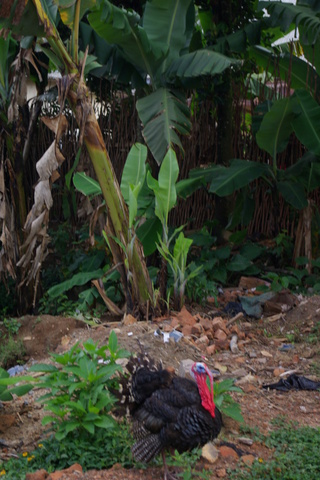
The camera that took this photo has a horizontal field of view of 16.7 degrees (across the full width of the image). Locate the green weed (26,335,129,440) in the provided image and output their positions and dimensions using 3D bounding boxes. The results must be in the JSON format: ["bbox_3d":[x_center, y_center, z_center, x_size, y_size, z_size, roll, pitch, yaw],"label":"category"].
[{"bbox_3d":[-0.538,0.978,7.300,0.661,0.707,0.600,0,2,0],"label":"green weed"}]

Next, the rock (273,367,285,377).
[{"bbox_3d":[0.943,1.046,8.700,0.098,0.078,0.085,0,3,0],"label":"rock"}]

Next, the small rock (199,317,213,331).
[{"bbox_3d":[0.466,0.855,11.200,0.139,0.132,0.136,0,2,0],"label":"small rock"}]

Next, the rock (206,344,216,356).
[{"bbox_3d":[0.509,1.092,10.800,0.096,0.109,0.103,0,2,0],"label":"rock"}]

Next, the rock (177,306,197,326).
[{"bbox_3d":[0.245,0.707,10.100,0.178,0.175,0.140,0,3,0],"label":"rock"}]

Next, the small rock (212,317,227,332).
[{"bbox_3d":[0.542,0.769,9.950,0.128,0.135,0.120,0,3,0],"label":"small rock"}]

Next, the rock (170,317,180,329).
[{"bbox_3d":[0.142,0.758,10.050,0.100,0.105,0.090,0,3,0],"label":"rock"}]

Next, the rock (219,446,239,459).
[{"bbox_3d":[0.404,1.247,6.400,0.118,0.078,0.100,0,3,0],"label":"rock"}]

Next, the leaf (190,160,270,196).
[{"bbox_3d":[0.846,-0.760,13.300,0.920,0.462,0.450,0,2,0],"label":"leaf"}]

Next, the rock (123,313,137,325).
[{"bbox_3d":[-0.312,0.804,11.200,0.139,0.113,0.127,0,2,0],"label":"rock"}]

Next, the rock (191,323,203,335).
[{"bbox_3d":[0.371,0.899,11.100,0.118,0.112,0.116,0,2,0],"label":"rock"}]

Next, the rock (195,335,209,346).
[{"bbox_3d":[0.364,0.882,9.600,0.123,0.100,0.105,0,3,0],"label":"rock"}]

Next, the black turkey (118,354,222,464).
[{"bbox_3d":[0.047,0.952,6.000,0.570,0.640,0.420,2,4,32],"label":"black turkey"}]

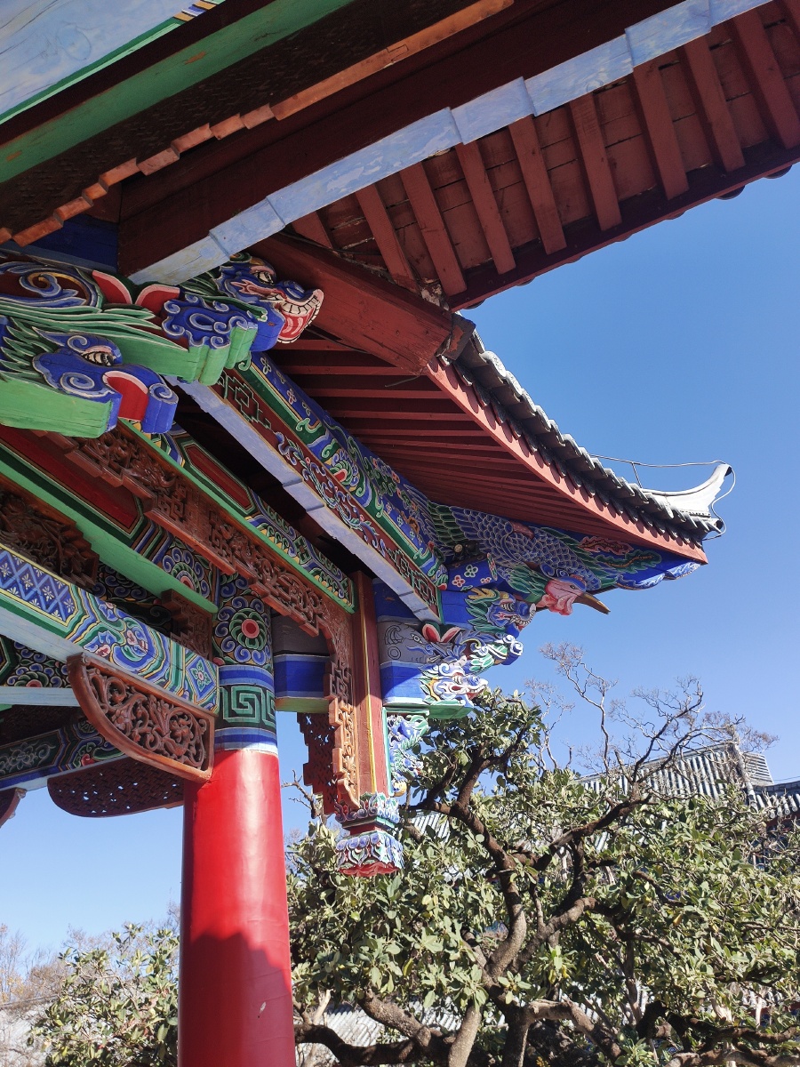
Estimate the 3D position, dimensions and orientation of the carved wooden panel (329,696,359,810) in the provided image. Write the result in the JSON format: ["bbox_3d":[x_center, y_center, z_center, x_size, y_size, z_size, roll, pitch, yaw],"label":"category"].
[{"bbox_3d":[-0.225,0.880,3.405,0.040,0.479,0.168,-17,-33,18],"label":"carved wooden panel"}]

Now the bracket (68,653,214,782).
[{"bbox_3d":[-0.881,0.655,2.887,0.067,0.241,0.730,-17,-33,18],"label":"bracket"}]

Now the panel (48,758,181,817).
[{"bbox_3d":[-1.167,1.068,3.484,0.744,0.241,0.067,-17,-33,18],"label":"panel"}]

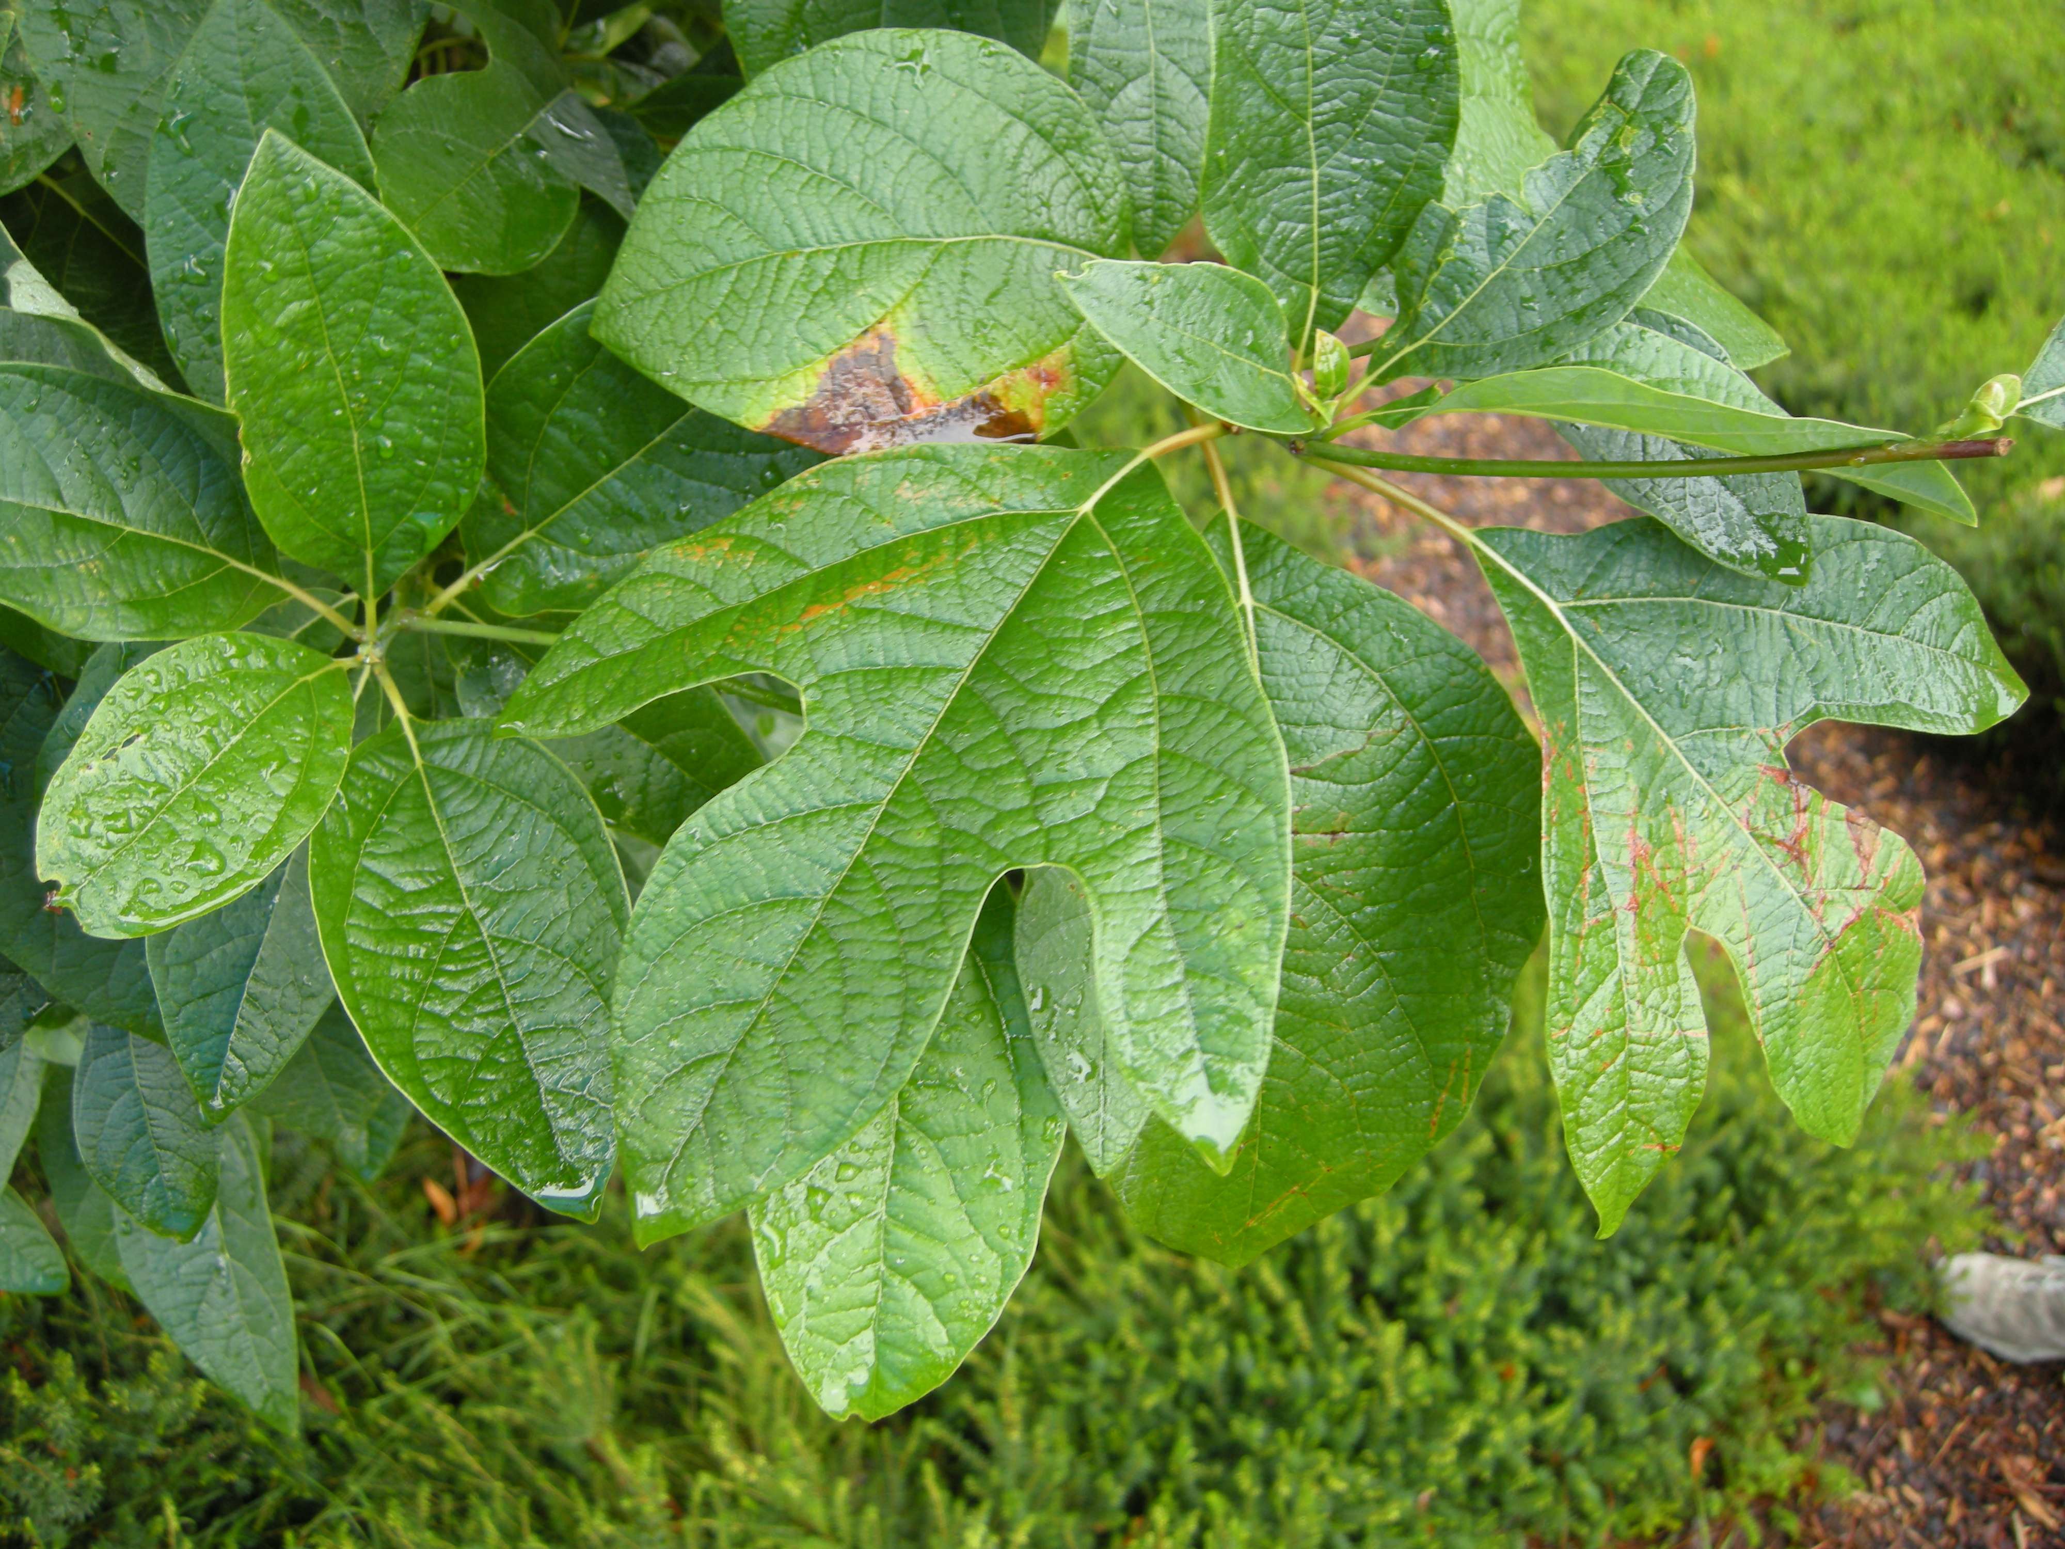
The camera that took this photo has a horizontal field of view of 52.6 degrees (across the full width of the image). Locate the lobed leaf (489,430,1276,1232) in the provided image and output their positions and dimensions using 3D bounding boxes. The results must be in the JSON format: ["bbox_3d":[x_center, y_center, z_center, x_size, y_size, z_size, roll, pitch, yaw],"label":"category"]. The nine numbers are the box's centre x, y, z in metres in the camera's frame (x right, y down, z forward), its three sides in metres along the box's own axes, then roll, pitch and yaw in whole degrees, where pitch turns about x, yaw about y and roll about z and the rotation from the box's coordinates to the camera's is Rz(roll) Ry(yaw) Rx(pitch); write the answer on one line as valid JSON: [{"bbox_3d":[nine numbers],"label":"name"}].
[{"bbox_3d":[-0.021,0.013,0.388,0.152,0.040,0.171,30,77,7],"label":"lobed leaf"}]

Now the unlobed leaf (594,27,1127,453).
[{"bbox_3d":[-0.035,-0.104,0.421,0.106,0.032,0.104,-7,67,0],"label":"unlobed leaf"}]

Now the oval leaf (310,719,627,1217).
[{"bbox_3d":[-0.113,0.041,0.445,0.061,0.022,0.115,-21,75,-9],"label":"oval leaf"}]

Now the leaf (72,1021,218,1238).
[{"bbox_3d":[-0.228,0.093,0.542,0.034,0.012,0.062,-24,76,-3],"label":"leaf"}]

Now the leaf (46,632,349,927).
[{"bbox_3d":[-0.175,0.000,0.440,0.074,0.018,0.059,-42,70,-15],"label":"leaf"}]

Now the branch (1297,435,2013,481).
[{"bbox_3d":[0.118,-0.060,0.398,0.135,0.007,0.006,0,35,2],"label":"branch"}]

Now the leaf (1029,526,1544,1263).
[{"bbox_3d":[0.052,0.024,0.433,0.108,0.035,0.151,3,78,-6],"label":"leaf"}]

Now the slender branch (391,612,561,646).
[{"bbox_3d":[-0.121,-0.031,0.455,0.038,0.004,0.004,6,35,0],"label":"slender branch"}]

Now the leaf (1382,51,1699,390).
[{"bbox_3d":[0.103,-0.108,0.423,0.042,0.022,0.092,40,79,14],"label":"leaf"}]

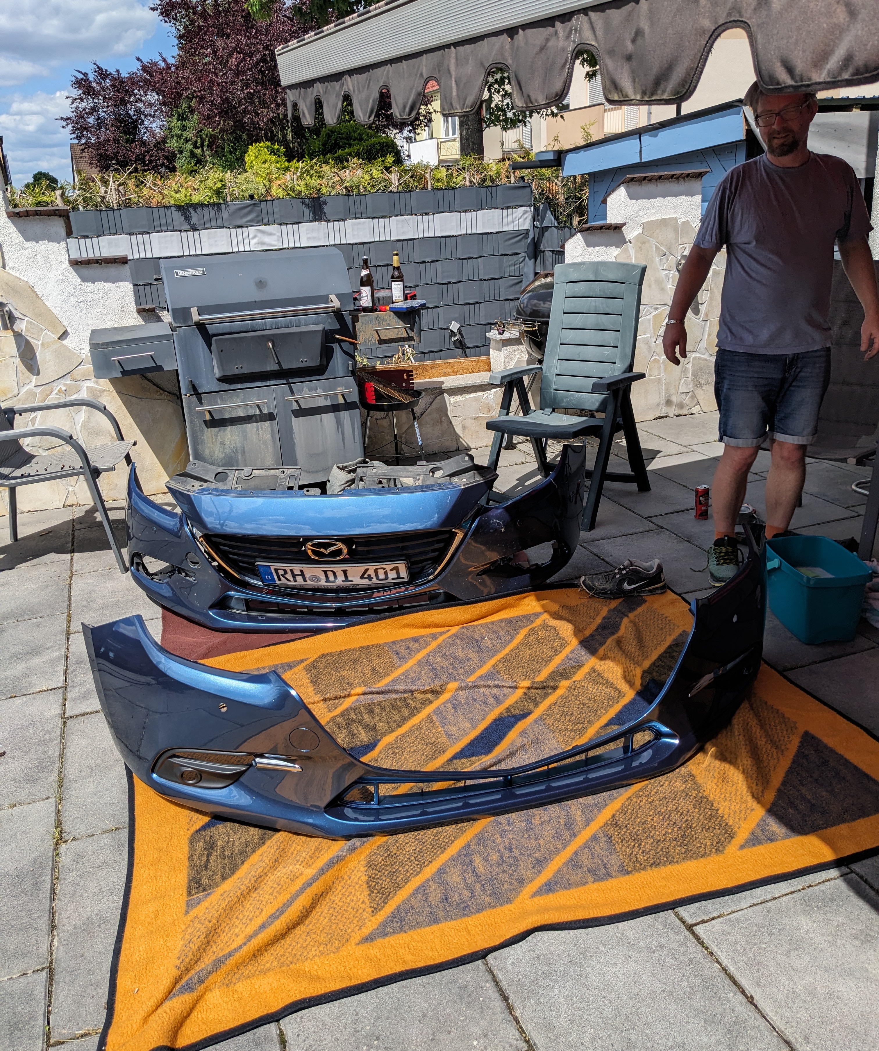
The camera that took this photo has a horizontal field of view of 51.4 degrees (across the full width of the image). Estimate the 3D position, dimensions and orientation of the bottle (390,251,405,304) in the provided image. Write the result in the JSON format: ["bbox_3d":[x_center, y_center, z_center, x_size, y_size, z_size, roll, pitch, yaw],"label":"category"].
[{"bbox_3d":[-0.206,-1.229,4.573,0.066,0.266,0.066,-4,20,-1],"label":"bottle"}]

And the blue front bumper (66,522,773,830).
[{"bbox_3d":[0.112,0.374,2.310,1.880,0.480,0.560,-8,20,-12],"label":"blue front bumper"}]

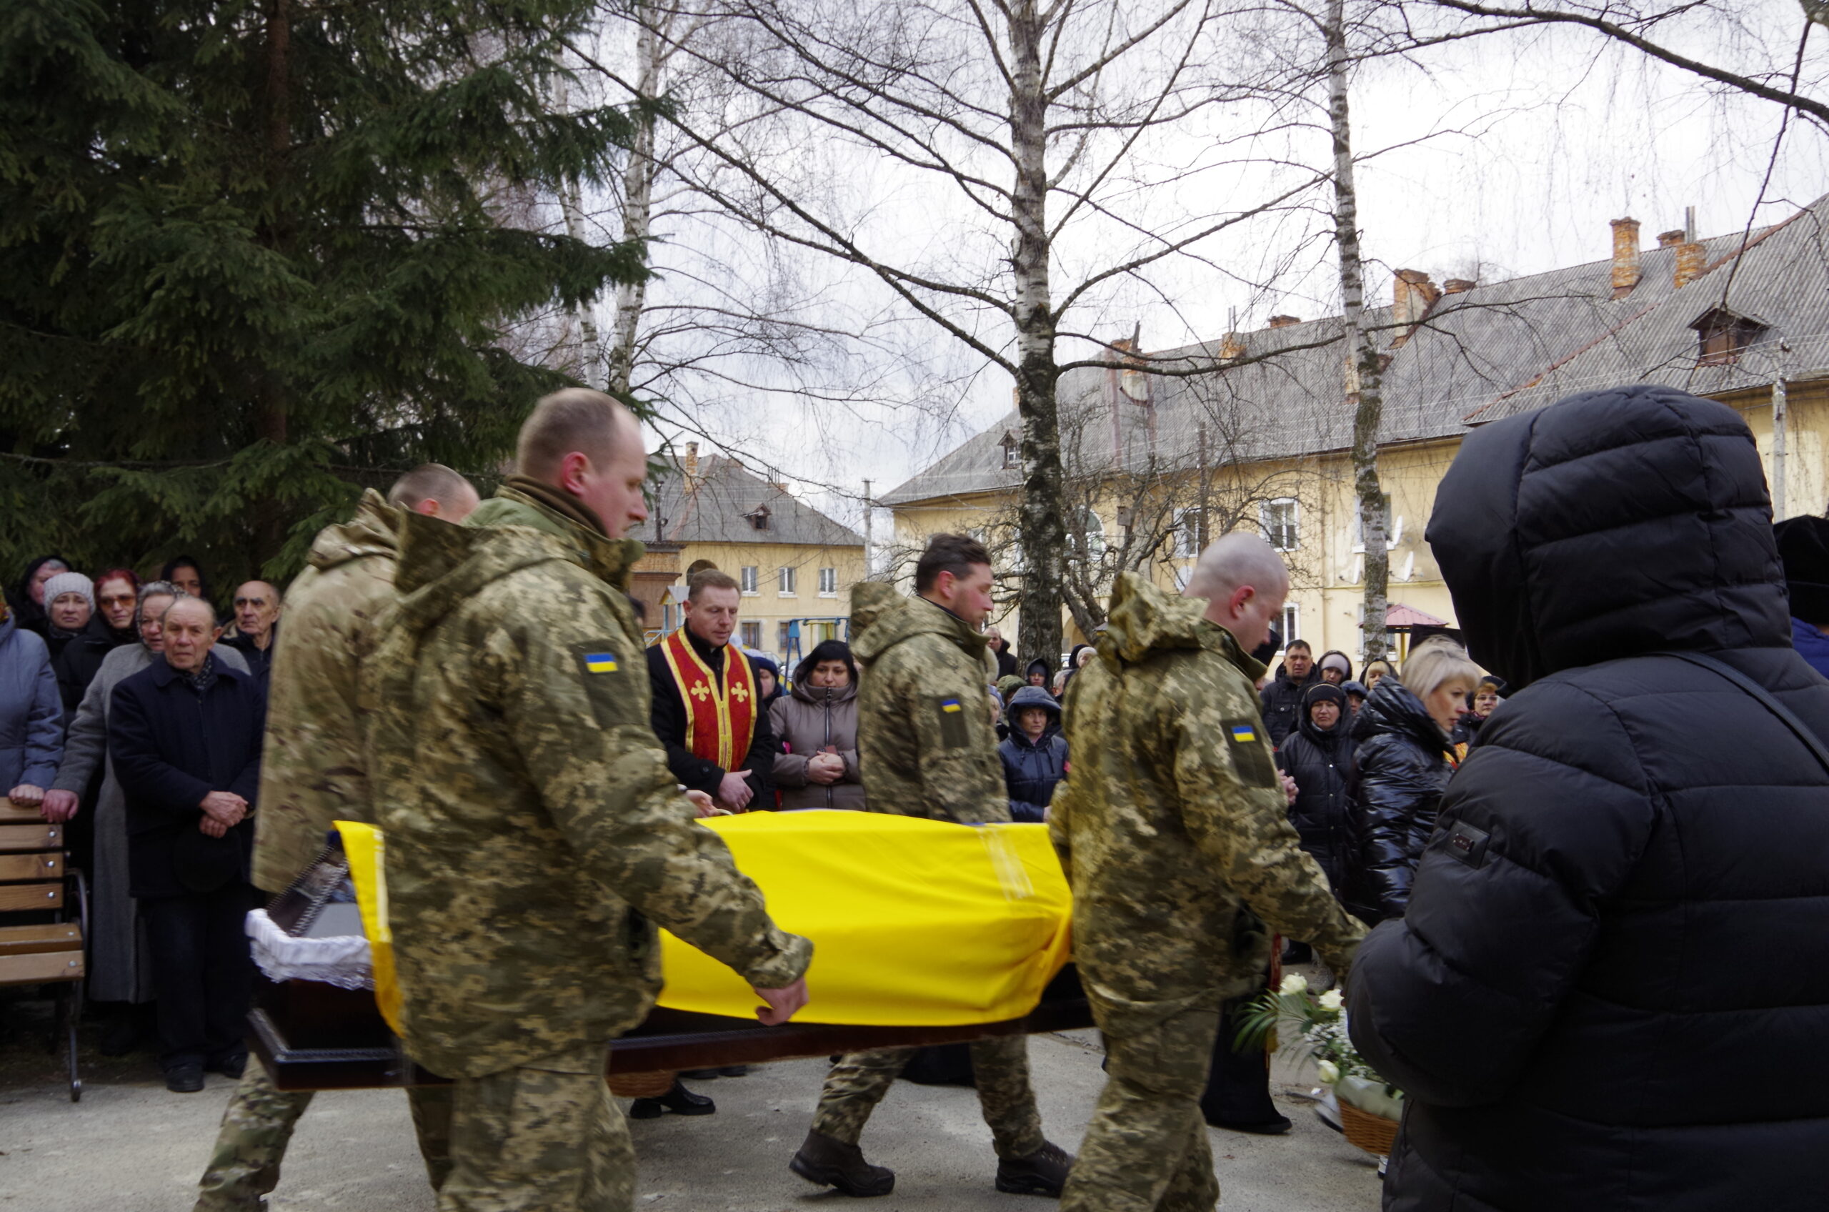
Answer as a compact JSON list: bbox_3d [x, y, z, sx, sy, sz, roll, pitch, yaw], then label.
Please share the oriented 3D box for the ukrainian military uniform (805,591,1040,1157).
[{"bbox_3d":[0.029,0.714,3.650,0.620,1.520,0.540,0,-2,-18],"label":"ukrainian military uniform"}]

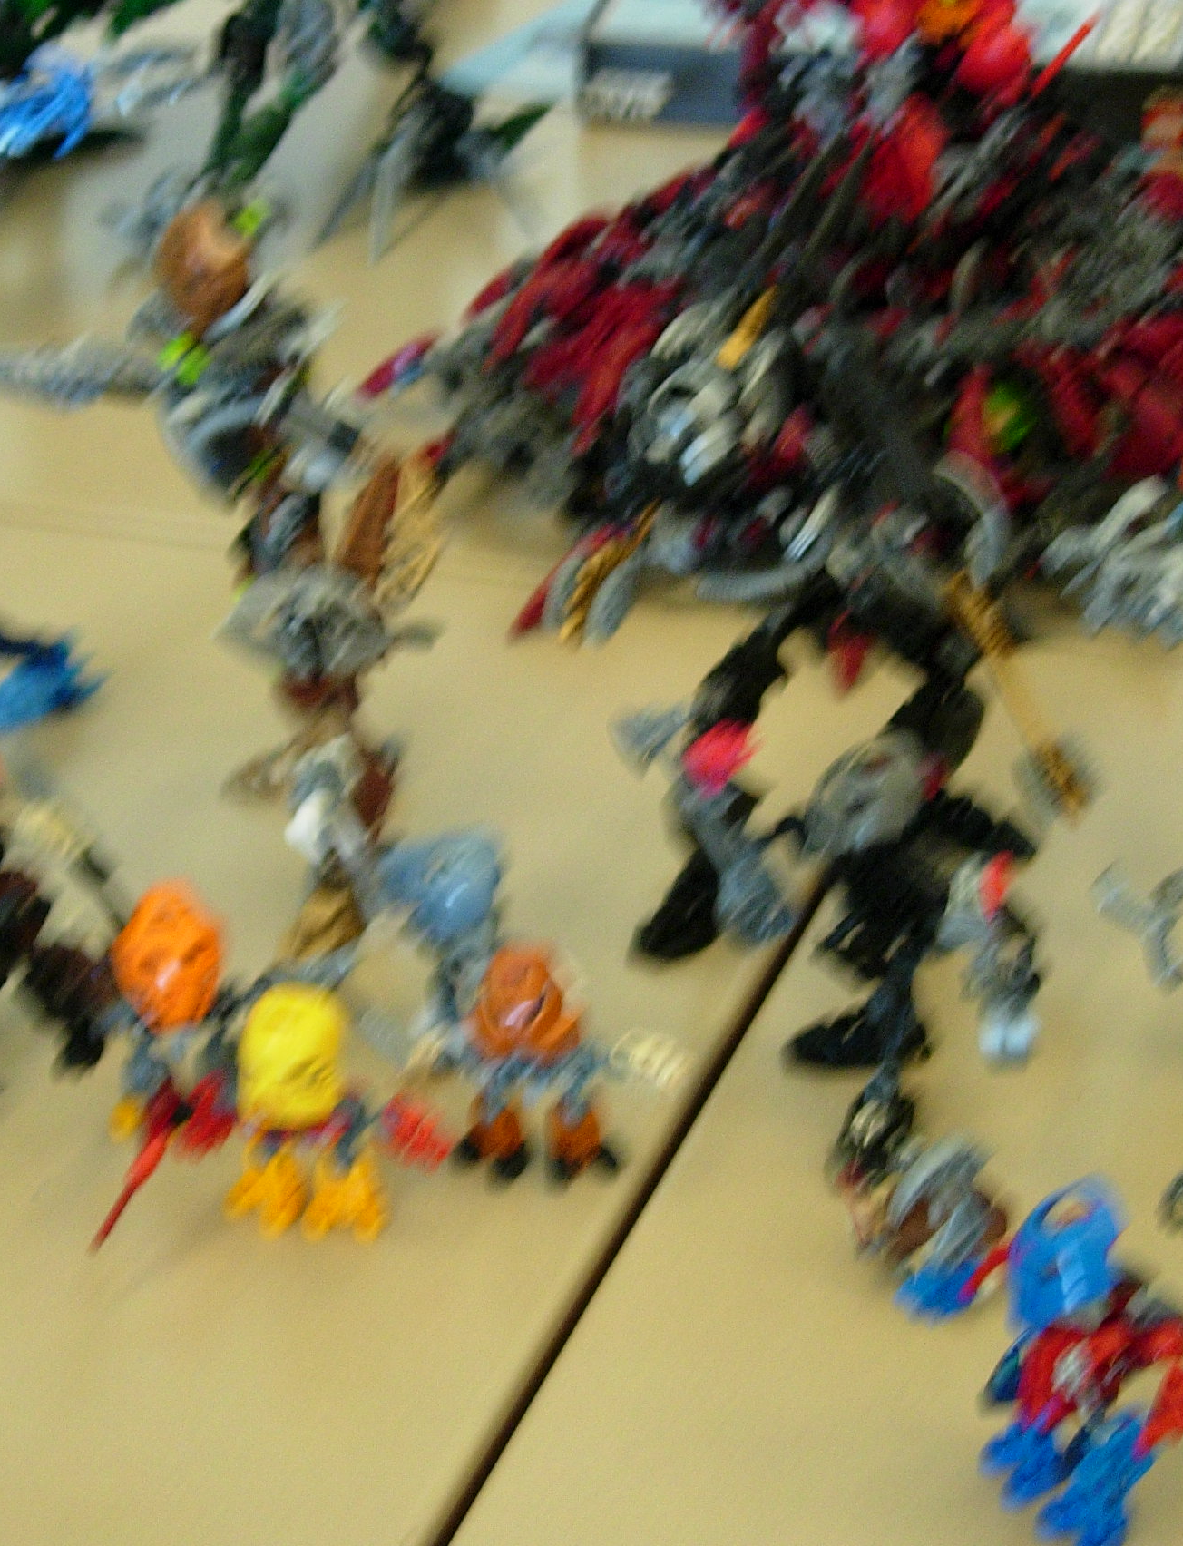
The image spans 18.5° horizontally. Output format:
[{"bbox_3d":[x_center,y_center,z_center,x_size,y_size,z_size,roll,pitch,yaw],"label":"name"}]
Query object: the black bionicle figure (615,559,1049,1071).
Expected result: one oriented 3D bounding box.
[{"bbox_3d":[0.067,0.010,0.985,0.106,0.112,0.080,4,29,13],"label":"black bionicle figure"}]

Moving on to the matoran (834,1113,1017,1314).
[{"bbox_3d":[0.081,0.107,0.875,0.041,0.042,0.030,2,28,9],"label":"matoran"}]

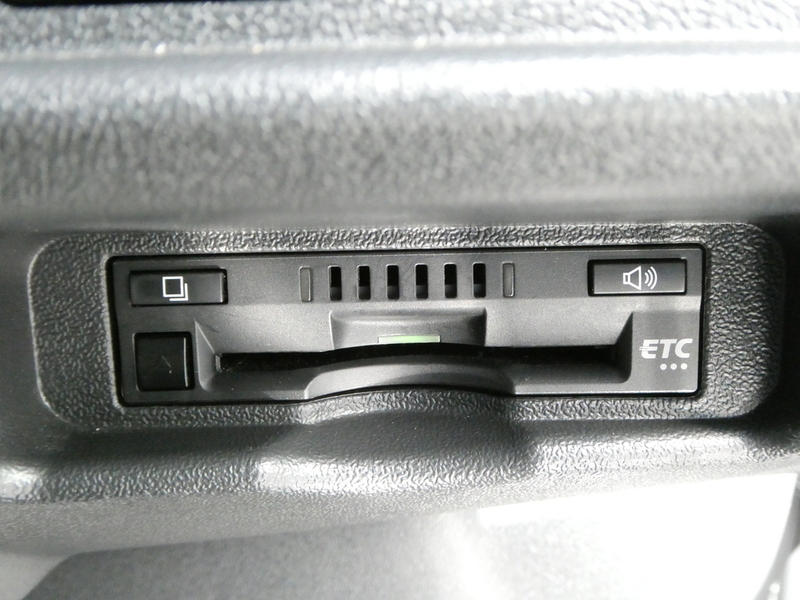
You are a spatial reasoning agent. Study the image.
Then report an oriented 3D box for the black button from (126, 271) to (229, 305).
[{"bbox_3d":[-0.029,-0.002,0.106,0.012,0.004,0.003,-1,7,1],"label":"black button"}]

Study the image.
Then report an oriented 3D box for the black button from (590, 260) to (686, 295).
[{"bbox_3d":[0.031,-0.003,0.105,0.012,0.004,0.003,-1,7,1],"label":"black button"}]

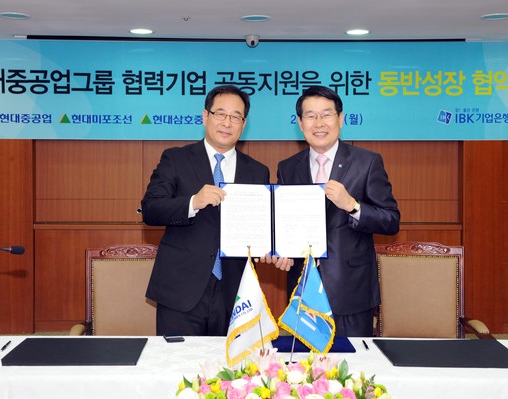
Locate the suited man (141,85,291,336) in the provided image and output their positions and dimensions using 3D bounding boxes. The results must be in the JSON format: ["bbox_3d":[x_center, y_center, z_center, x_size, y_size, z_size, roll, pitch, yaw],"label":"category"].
[{"bbox_3d":[-0.164,0.371,3.243,0.600,1.740,0.420,-1,3,-14],"label":"suited man"}]

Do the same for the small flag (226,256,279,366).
[{"bbox_3d":[-0.005,0.369,2.460,0.170,0.370,0.090,0,3,0],"label":"small flag"}]

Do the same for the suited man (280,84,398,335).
[{"bbox_3d":[0.369,0.371,3.243,0.520,1.740,0.400,0,3,10],"label":"suited man"}]

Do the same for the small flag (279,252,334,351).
[{"bbox_3d":[0.176,0.344,2.460,0.180,0.360,0.090,0,3,0],"label":"small flag"}]

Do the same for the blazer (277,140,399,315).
[{"bbox_3d":[0.367,0.127,3.220,0.520,0.750,0.340,0,3,10],"label":"blazer"}]

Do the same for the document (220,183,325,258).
[{"bbox_3d":[0.084,0.089,3.060,0.450,0.310,0.025,0,3,0],"label":"document"}]

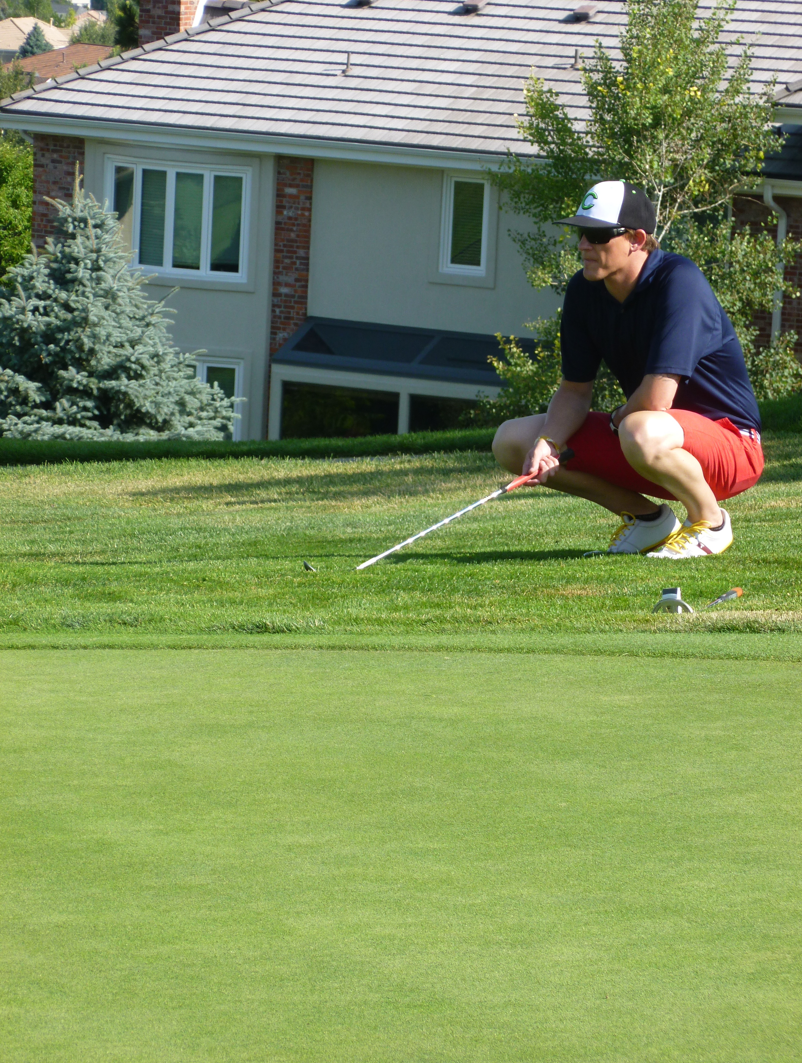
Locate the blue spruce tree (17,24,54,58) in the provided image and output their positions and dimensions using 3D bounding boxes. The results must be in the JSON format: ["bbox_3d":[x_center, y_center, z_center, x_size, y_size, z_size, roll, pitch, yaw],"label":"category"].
[{"bbox_3d":[-27.932,-36.573,540.000,3.100,4.600,3.100,3,6,0],"label":"blue spruce tree"}]

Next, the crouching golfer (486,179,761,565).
[{"bbox_3d":[0.603,-0.436,19.000,0.680,1.010,0.680,-2,7,-40],"label":"crouching golfer"}]

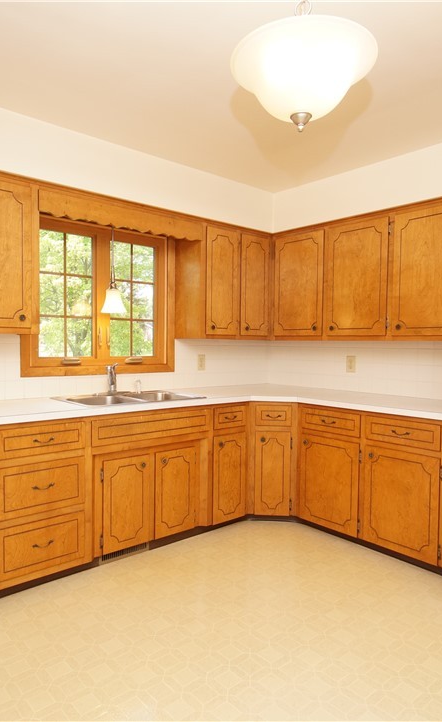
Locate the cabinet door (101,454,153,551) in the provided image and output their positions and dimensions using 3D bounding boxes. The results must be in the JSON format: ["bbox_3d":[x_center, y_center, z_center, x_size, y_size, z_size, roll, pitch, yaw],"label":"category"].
[{"bbox_3d":[-0.560,0.848,2.695,0.298,0.546,0.030,-1,3,-39],"label":"cabinet door"}]

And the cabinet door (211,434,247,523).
[{"bbox_3d":[0.053,0.799,3.109,0.278,0.598,0.022,-1,3,-38],"label":"cabinet door"}]

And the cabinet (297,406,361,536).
[{"bbox_3d":[0.922,0.714,3.223,0.592,0.806,0.495,-1,3,-44],"label":"cabinet"}]

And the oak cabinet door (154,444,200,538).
[{"bbox_3d":[-0.291,0.843,2.915,0.302,0.546,0.030,-1,3,-39],"label":"oak cabinet door"}]

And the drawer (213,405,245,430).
[{"bbox_3d":[-0.084,0.367,3.198,0.282,0.140,0.460,-1,3,-40],"label":"drawer"}]

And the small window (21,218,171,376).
[{"bbox_3d":[-0.804,-0.434,3.159,1.132,1.057,0.092,-1,3,-38],"label":"small window"}]

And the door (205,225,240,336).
[{"bbox_3d":[0.004,-0.592,3.421,0.294,0.786,0.030,-1,3,-39],"label":"door"}]

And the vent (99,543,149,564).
[{"bbox_3d":[-0.574,1.149,2.715,0.327,0.069,0.020,-1,3,-38],"label":"vent"}]

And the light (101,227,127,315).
[{"bbox_3d":[-0.710,-0.618,2.983,0.153,0.612,0.153,-1,3,-38],"label":"light"}]

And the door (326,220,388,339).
[{"bbox_3d":[0.955,-0.570,3.189,0.030,0.786,0.476,-1,3,-42],"label":"door"}]

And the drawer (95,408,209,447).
[{"bbox_3d":[-0.504,0.381,2.826,0.808,0.143,0.400,-1,3,-40],"label":"drawer"}]

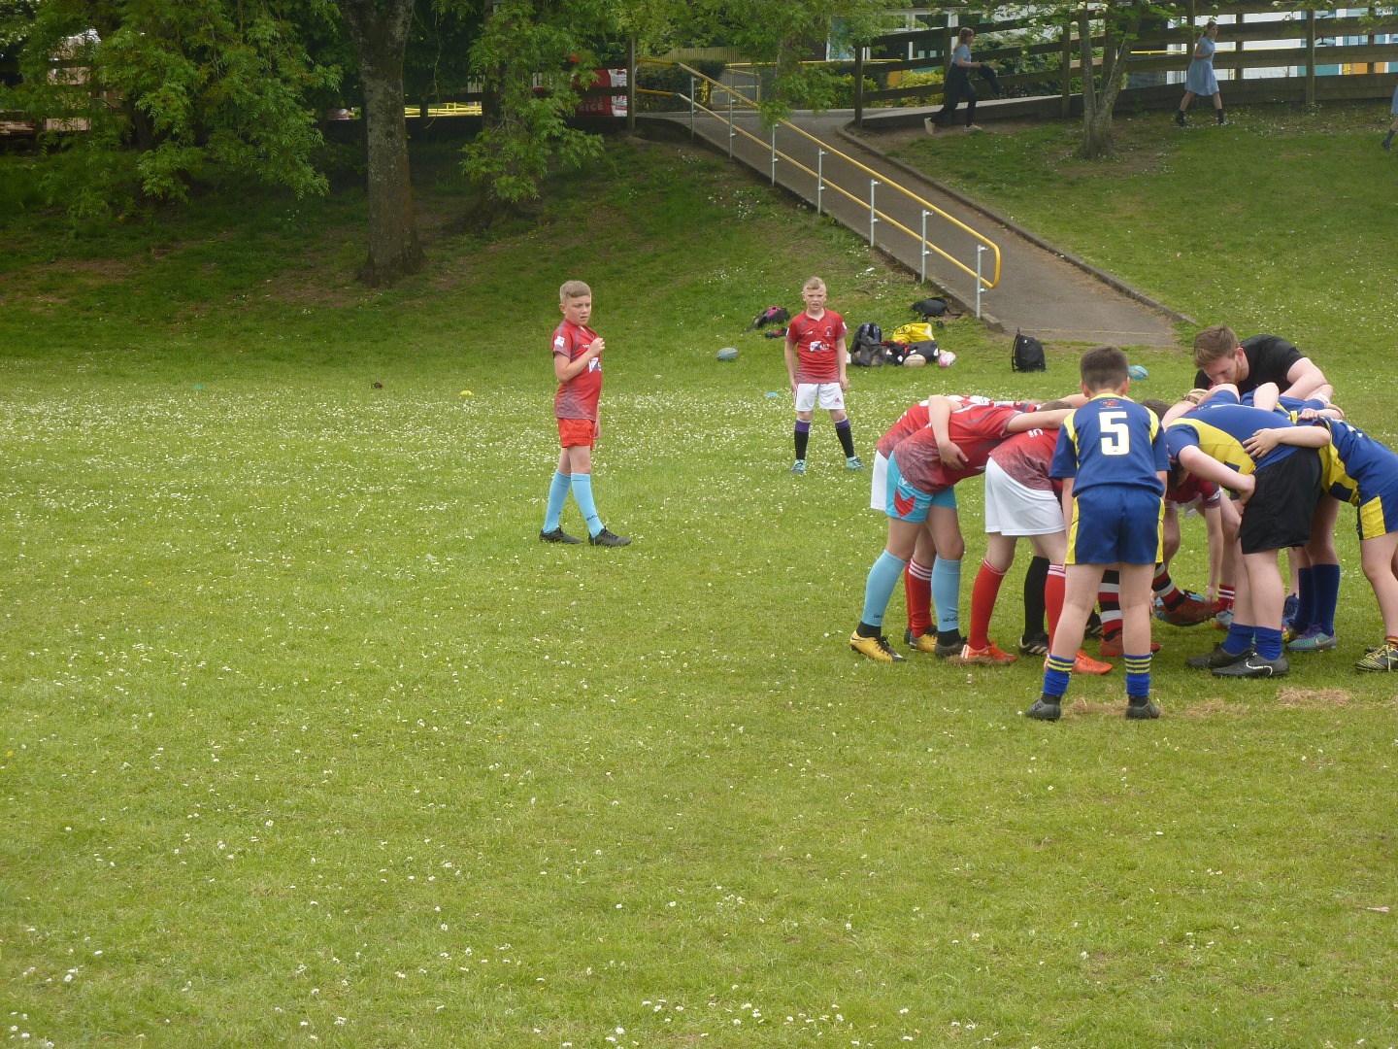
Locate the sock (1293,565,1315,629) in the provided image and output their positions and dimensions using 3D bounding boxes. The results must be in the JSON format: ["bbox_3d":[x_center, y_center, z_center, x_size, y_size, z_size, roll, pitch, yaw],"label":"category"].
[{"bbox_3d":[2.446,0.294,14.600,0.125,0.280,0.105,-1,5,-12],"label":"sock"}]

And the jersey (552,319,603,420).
[{"bbox_3d":[-0.665,-0.837,19.750,0.250,0.560,0.380,3,5,31],"label":"jersey"}]

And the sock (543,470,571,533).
[{"bbox_3d":[-0.759,-0.120,19.500,0.115,0.330,0.100,17,12,26],"label":"sock"}]

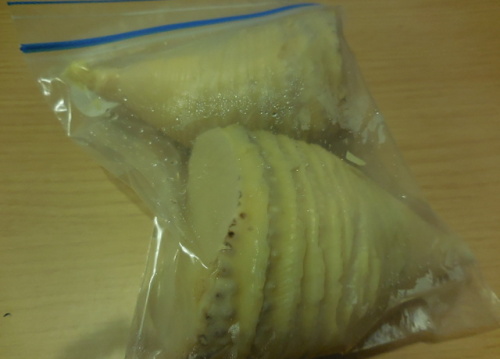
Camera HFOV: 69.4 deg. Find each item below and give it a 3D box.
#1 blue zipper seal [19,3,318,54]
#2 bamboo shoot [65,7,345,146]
[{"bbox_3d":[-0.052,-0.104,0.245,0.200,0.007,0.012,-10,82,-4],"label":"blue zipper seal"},{"bbox_3d":[-0.033,-0.067,0.237,0.183,0.085,0.085,3,50,6],"label":"bamboo shoot"}]

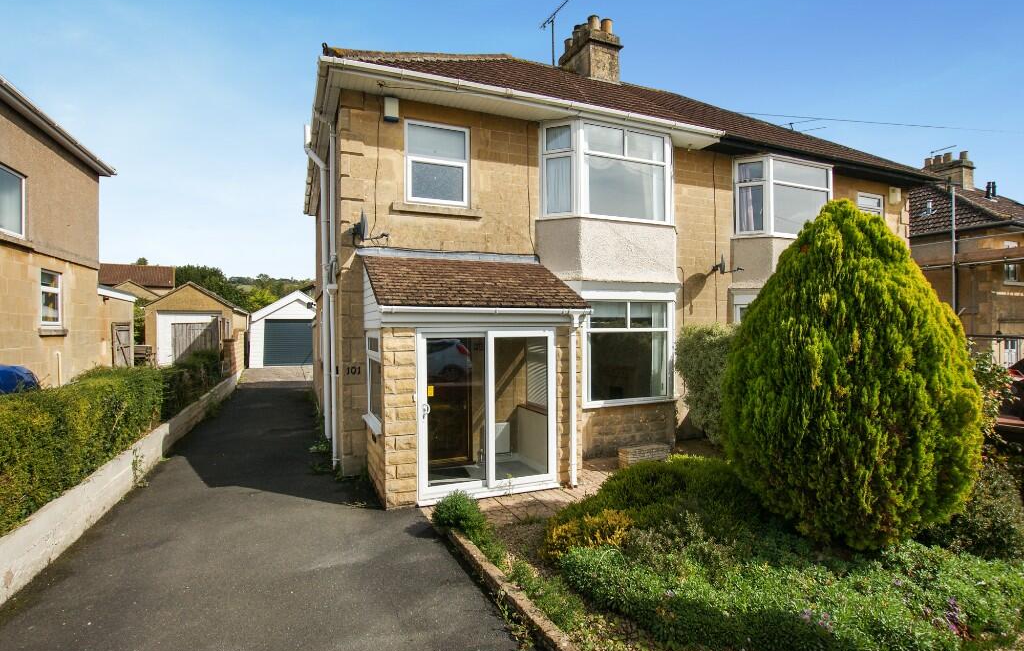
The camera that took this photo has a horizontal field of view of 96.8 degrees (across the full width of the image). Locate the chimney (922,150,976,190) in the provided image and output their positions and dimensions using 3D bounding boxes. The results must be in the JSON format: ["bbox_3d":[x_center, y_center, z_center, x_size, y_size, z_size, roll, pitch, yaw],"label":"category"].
[{"bbox_3d":[19.200,-6.580,20.000,0.950,1.680,1.500,0,0,-23],"label":"chimney"}]

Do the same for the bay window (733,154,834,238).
[{"bbox_3d":[5.417,-2.400,8.840,2.420,1.500,0.500,0,0,-21],"label":"bay window"}]

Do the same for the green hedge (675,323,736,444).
[{"bbox_3d":[3.661,1.030,8.100,1.250,2.080,1.050,0,0,-21],"label":"green hedge"}]

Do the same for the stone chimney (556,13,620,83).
[{"bbox_3d":[2.067,-6.980,12.040,0.950,1.680,1.500,0,0,-23],"label":"stone chimney"}]

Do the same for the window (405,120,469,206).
[{"bbox_3d":[-1.101,-2.352,6.709,0.980,1.220,0.090,0,0,-21],"label":"window"}]

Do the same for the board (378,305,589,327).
[{"bbox_3d":[-0.226,-0.105,5.443,2.600,0.220,0.100,0,0,-21],"label":"board"}]

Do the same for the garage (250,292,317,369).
[{"bbox_3d":[-10.525,0.209,22.517,3.900,3.400,5.500,0,0,-24],"label":"garage"}]

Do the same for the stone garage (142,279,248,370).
[{"bbox_3d":[-13.010,-0.025,19.229,2.950,3.150,5.300,0,-1,-25],"label":"stone garage"}]

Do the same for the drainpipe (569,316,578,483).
[{"bbox_3d":[0.791,0.950,5.821,0.075,2.200,0.100,0,0,-21],"label":"drainpipe"}]

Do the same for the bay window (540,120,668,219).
[{"bbox_3d":[1.803,-2.508,7.635,2.650,1.580,0.420,0,0,-21],"label":"bay window"}]

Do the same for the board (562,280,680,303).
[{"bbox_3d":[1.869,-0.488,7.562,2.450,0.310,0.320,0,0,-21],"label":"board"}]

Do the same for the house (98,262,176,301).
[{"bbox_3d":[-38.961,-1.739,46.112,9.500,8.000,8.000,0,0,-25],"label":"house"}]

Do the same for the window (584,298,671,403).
[{"bbox_3d":[1.938,0.391,7.540,1.800,1.700,0.150,0,0,-21],"label":"window"}]

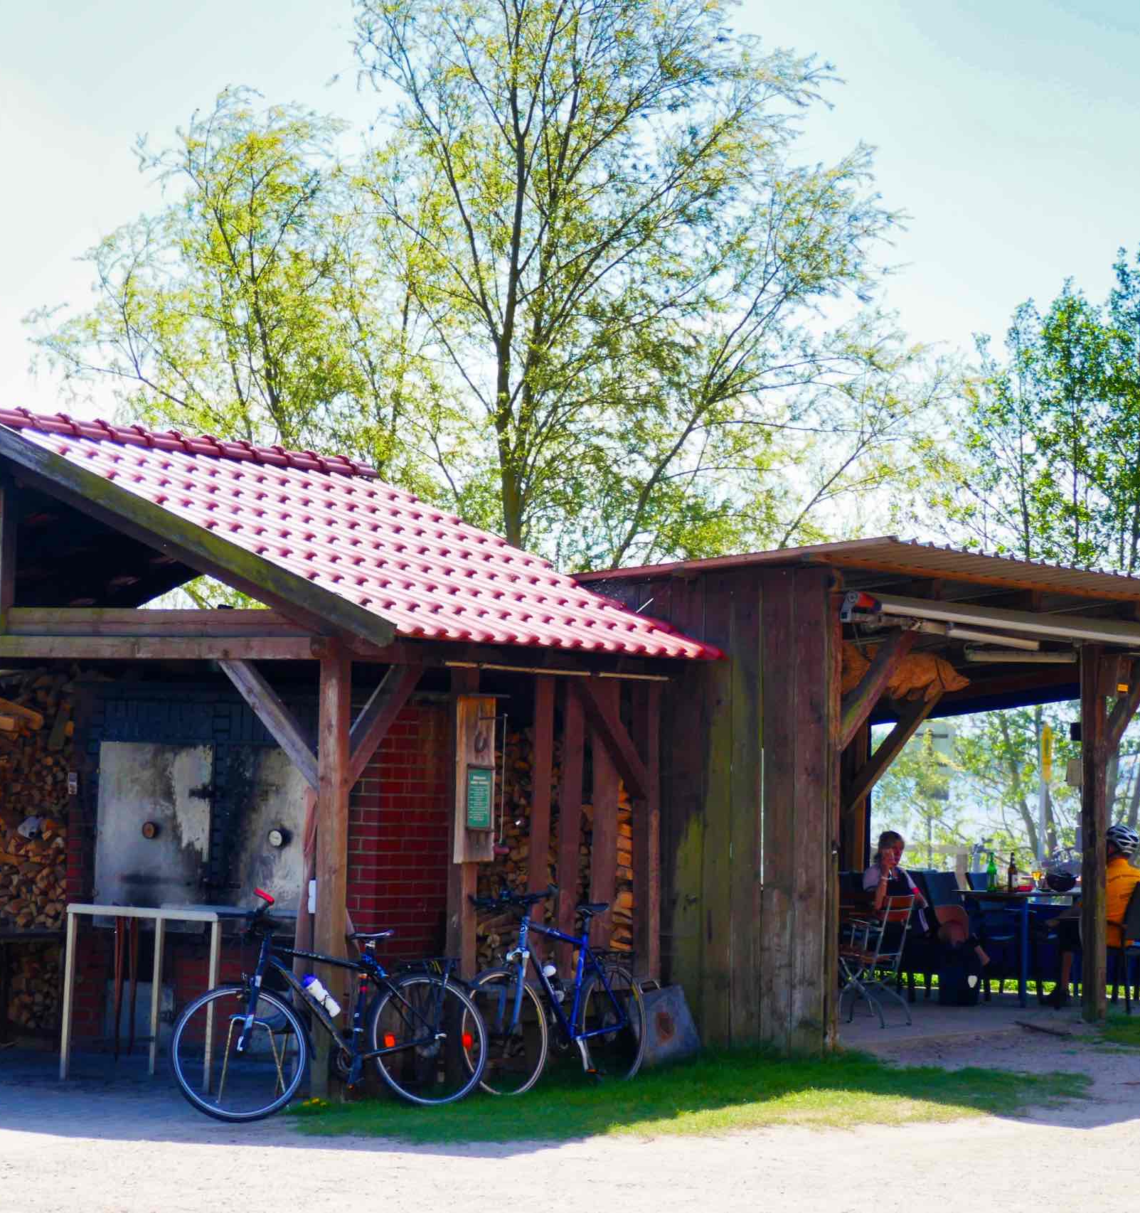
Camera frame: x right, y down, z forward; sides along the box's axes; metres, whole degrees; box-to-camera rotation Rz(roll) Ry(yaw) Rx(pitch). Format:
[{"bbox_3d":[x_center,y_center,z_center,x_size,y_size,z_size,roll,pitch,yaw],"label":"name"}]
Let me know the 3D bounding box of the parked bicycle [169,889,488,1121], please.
[{"bbox_3d":[-1.242,2.059,16.974,1.760,1.130,0.600,3,-3,-28],"label":"parked bicycle"}]

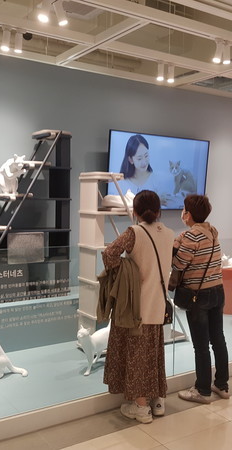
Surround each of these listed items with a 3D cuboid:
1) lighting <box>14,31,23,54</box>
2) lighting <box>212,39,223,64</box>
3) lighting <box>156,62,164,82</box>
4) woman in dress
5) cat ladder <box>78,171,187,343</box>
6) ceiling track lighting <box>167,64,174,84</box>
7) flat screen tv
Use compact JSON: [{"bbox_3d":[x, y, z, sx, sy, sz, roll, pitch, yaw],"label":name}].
[{"bbox_3d":[-0.782,-1.465,3.616,0.075,0.190,0.085,-1,5,-32],"label":"lighting"},{"bbox_3d":[0.829,-1.417,3.681,0.080,0.200,0.095,-1,5,-32],"label":"lighting"},{"bbox_3d":[0.433,-1.484,4.386,0.075,0.190,0.085,-1,5,-32],"label":"lighting"},{"bbox_3d":[0.191,0.570,3.194,0.560,1.630,0.400,-2,6,-37],"label":"woman in dress"},{"bbox_3d":[0.188,0.328,4.204,1.030,1.560,0.380,-1,5,-32],"label":"cat ladder"},{"bbox_3d":[0.538,-1.487,4.452,0.075,0.190,0.085,-1,5,-32],"label":"ceiling track lighting"},{"bbox_3d":[0.508,-0.596,5.127,1.450,0.830,0.060,-1,8,-32],"label":"flat screen tv"}]

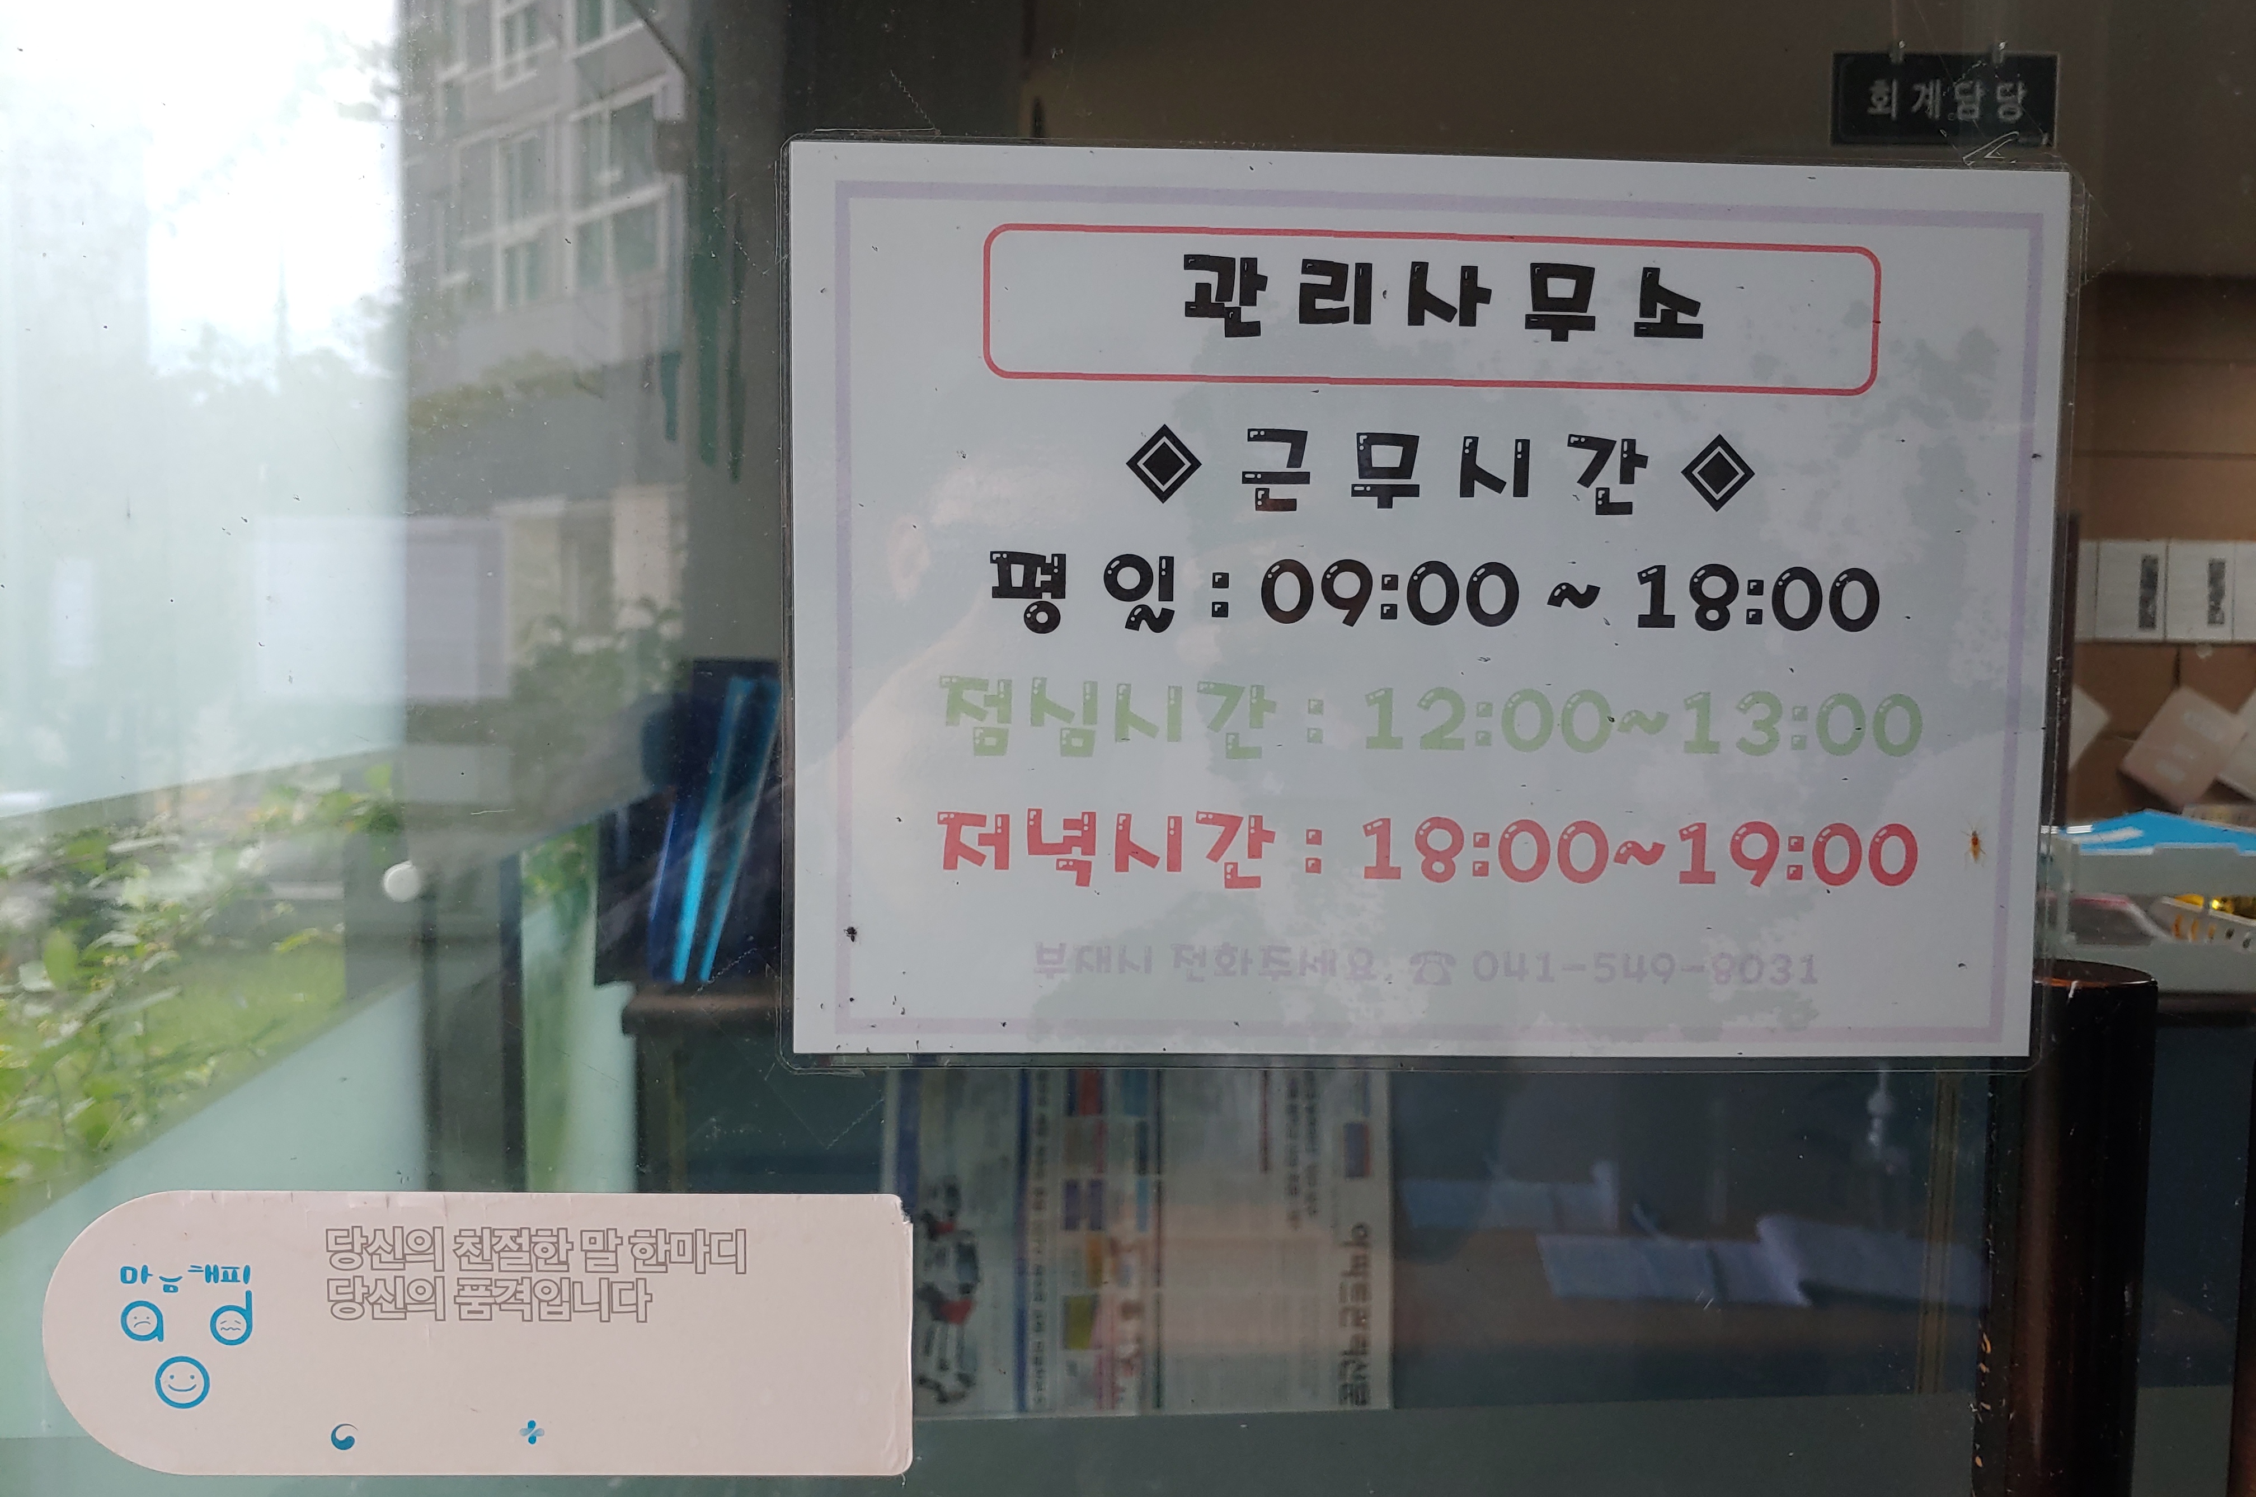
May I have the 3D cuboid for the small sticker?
[{"bbox_3d":[-0.152,0.139,0.384,0.202,0.069,0.004,1,3,-2],"label":"small sticker"}]

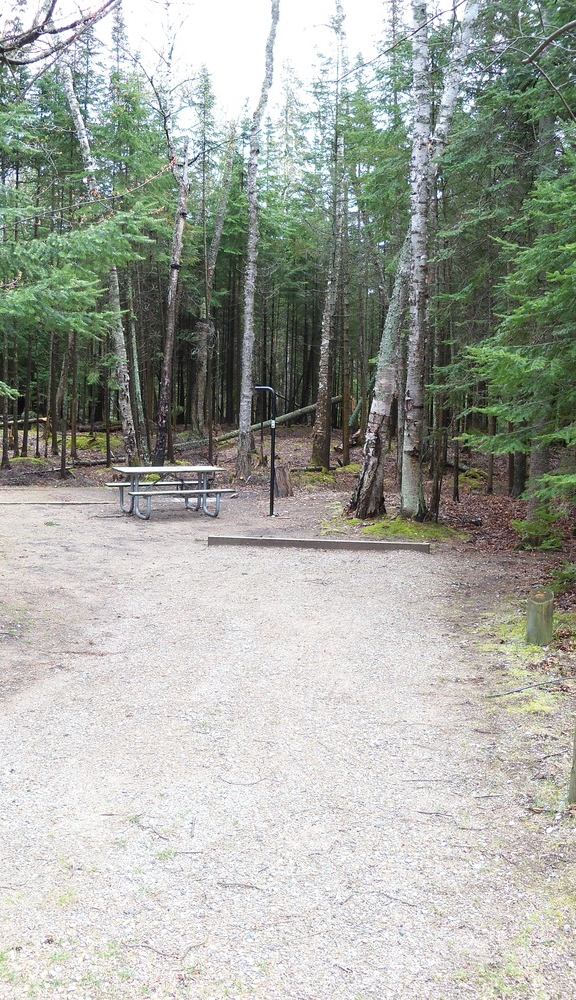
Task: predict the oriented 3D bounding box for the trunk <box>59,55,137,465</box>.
[{"bbox_3d":[-4.350,-5.199,23.023,1.718,9.084,0.900,0,6,-11],"label":"trunk"}]

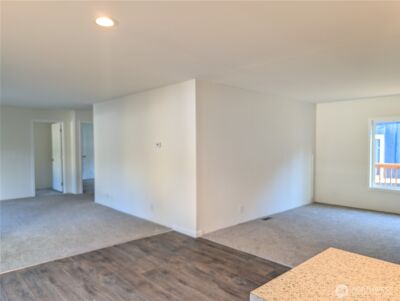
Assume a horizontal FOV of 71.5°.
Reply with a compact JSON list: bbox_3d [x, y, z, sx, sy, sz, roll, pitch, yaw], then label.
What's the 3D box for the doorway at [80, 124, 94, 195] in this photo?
[{"bbox_3d":[-3.170,0.220,8.330,0.820,2.070,0.130,-2,2,-43],"label":"doorway"}]

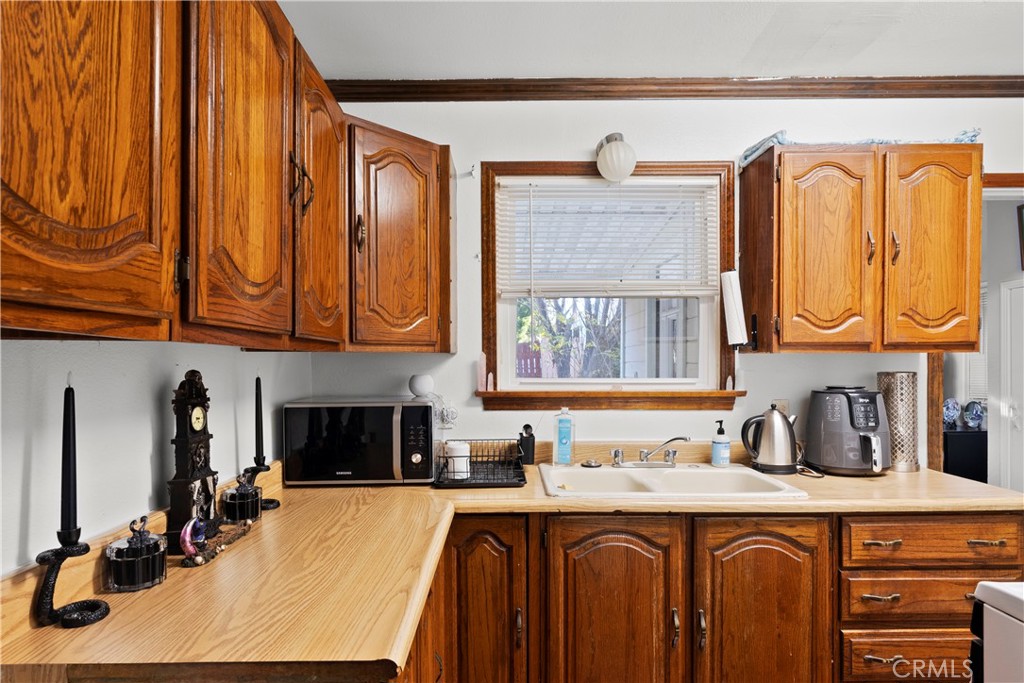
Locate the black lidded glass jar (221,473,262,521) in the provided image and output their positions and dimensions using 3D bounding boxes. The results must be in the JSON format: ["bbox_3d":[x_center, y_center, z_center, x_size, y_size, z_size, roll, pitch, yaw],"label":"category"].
[{"bbox_3d":[-0.732,0.421,1.552,0.097,0.126,0.097,0,-1,-1],"label":"black lidded glass jar"}]

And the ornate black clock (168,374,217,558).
[{"bbox_3d":[-0.743,0.274,1.335,0.068,0.413,0.110,0,-1,2],"label":"ornate black clock"}]

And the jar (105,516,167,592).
[{"bbox_3d":[-0.721,0.403,1.105,0.095,0.121,0.110,0,-1,0],"label":"jar"}]

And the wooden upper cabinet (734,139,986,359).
[{"bbox_3d":[1.335,-0.336,2.225,0.755,0.757,0.330,0,-1,0],"label":"wooden upper cabinet"}]

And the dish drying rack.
[{"bbox_3d":[-0.116,0.452,2.150,0.330,0.125,0.330,0,-1,-1],"label":"dish drying rack"}]

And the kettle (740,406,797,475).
[{"bbox_3d":[1.000,0.371,2.210,0.215,0.248,0.165,0,-1,0],"label":"kettle"}]

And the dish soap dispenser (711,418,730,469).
[{"bbox_3d":[0.812,0.389,2.210,0.071,0.182,0.064,0,-1,-23],"label":"dish soap dispenser"}]

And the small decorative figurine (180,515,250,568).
[{"bbox_3d":[-0.687,0.436,1.338,0.060,0.094,0.270,0,-1,0],"label":"small decorative figurine"}]

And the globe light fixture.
[{"bbox_3d":[0.420,-0.738,2.290,0.154,0.188,0.195,0,-1,0],"label":"globe light fixture"}]

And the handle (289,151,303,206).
[{"bbox_3d":[-0.493,-0.372,1.300,0.027,0.123,0.014,0,-1,-1],"label":"handle"}]

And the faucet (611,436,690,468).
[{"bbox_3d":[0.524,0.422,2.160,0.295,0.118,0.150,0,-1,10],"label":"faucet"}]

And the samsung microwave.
[{"bbox_3d":[-0.535,0.362,2.175,0.516,0.297,0.400,0,-1,-3],"label":"samsung microwave"}]

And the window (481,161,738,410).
[{"bbox_3d":[0.413,-0.237,2.420,1.090,1.060,0.110,0,-1,-1],"label":"window"}]

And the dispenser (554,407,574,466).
[{"bbox_3d":[0.218,0.392,2.340,0.084,0.240,0.052,0,-1,0],"label":"dispenser"}]

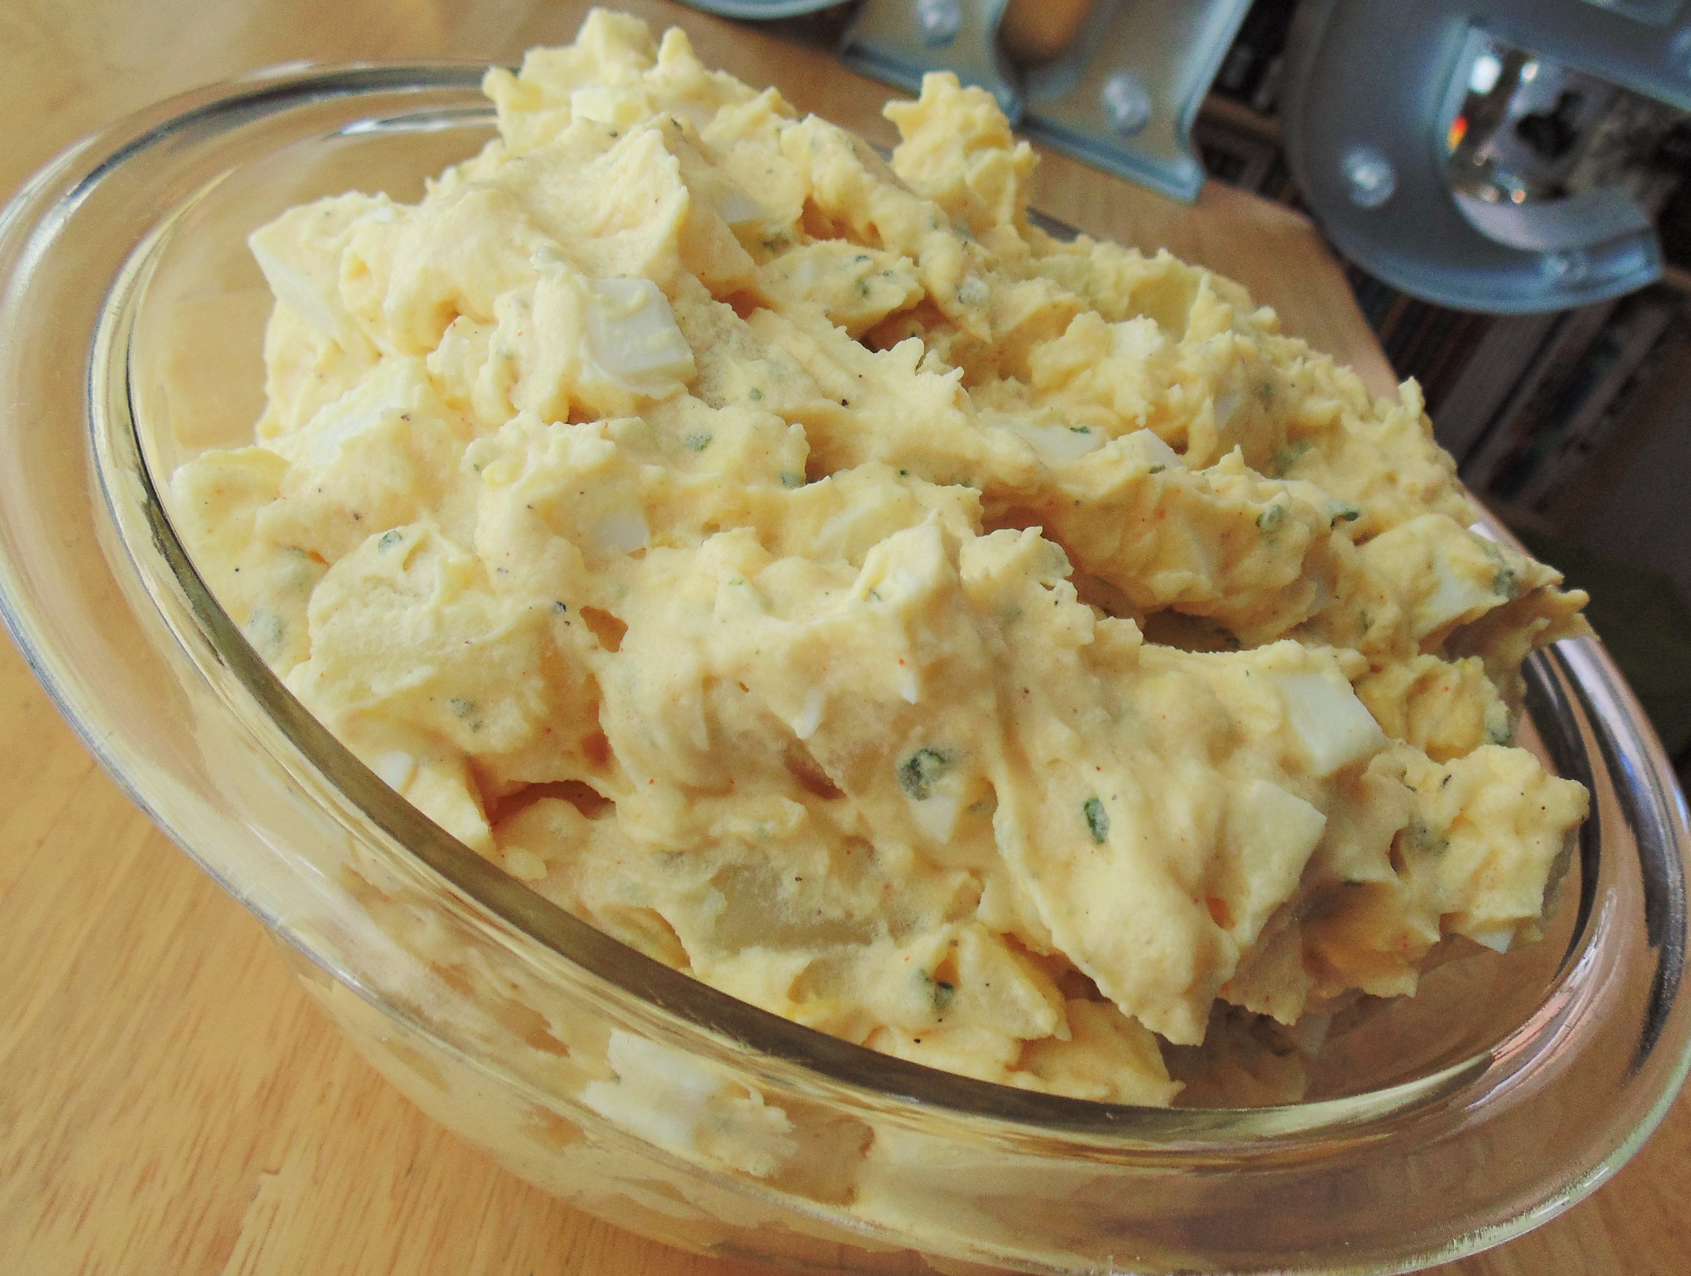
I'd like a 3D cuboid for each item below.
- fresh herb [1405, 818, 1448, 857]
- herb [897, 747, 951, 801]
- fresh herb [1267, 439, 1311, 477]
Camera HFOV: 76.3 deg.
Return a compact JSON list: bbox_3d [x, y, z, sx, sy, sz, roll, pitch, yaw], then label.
[{"bbox_3d":[0.066,0.022,0.121,0.004,0.004,0.005,-17,56,-39],"label":"fresh herb"},{"bbox_3d":[0.007,0.012,0.098,0.005,0.004,0.004,32,41,7],"label":"herb"},{"bbox_3d":[0.067,-0.027,0.163,0.005,0.005,0.004,37,41,13],"label":"fresh herb"}]

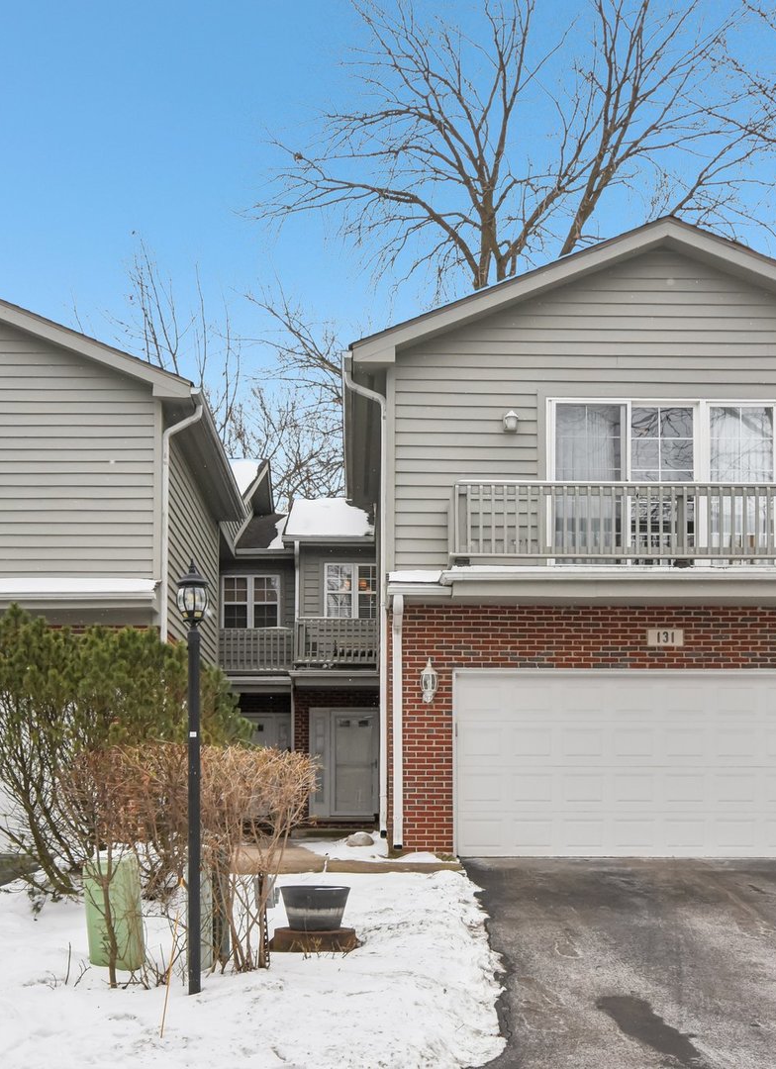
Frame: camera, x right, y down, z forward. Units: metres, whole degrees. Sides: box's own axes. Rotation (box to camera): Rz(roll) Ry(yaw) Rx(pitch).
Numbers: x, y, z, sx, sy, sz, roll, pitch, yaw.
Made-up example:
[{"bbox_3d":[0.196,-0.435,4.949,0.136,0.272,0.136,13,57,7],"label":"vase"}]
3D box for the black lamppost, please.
[{"bbox_3d":[-1.292,1.626,8.000,0.225,2.880,0.225,0,-3,-2],"label":"black lamppost"}]

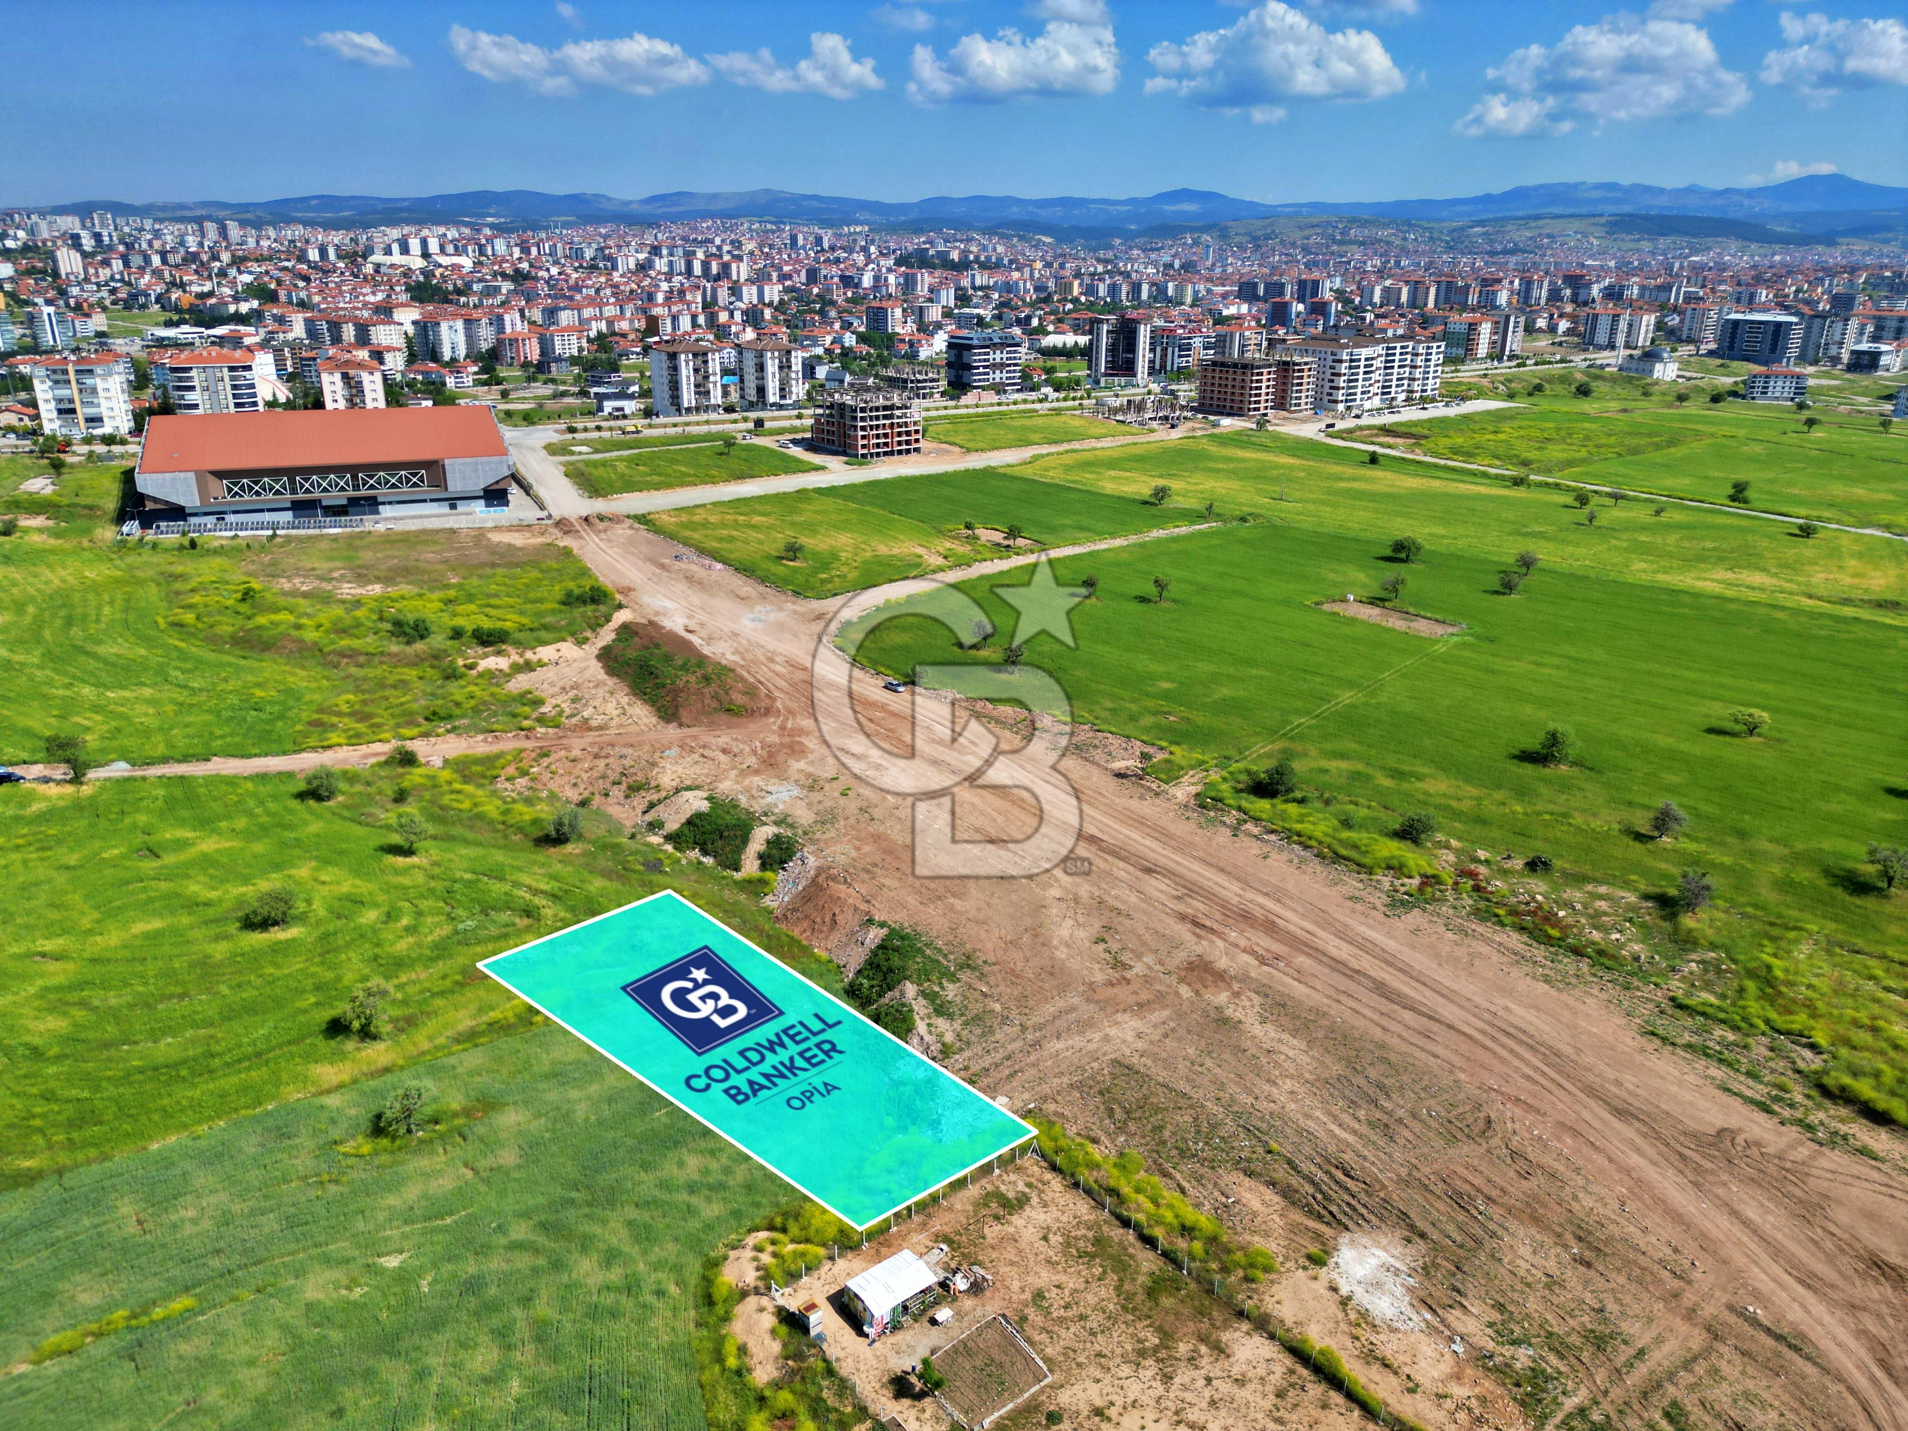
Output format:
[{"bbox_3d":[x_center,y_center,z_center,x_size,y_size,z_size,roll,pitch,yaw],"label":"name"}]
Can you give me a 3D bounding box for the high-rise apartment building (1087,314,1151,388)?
[{"bbox_3d":[86.240,-188.690,684.050,27.500,34.000,21.000,11,23,26],"label":"high-rise apartment building"}]

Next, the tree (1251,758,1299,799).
[{"bbox_3d":[46.670,9.050,191.330,5.700,5.200,5.700,6,21,14],"label":"tree"}]

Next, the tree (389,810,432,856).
[{"bbox_3d":[-67.636,14.632,164.685,4.700,5.600,4.700,1,20,0],"label":"tree"}]

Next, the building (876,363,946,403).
[{"bbox_3d":[-19.096,-153.426,611.757,22.836,12.800,22.437,-17,27,-40],"label":"building"}]

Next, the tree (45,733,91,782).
[{"bbox_3d":[-119.790,5.740,178.830,5.800,7.200,5.800,-14,25,-33],"label":"tree"}]

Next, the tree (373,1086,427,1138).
[{"bbox_3d":[-47.360,34.168,113.832,4.000,4.400,4.000,1,20,0],"label":"tree"}]

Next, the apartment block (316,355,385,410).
[{"bbox_3d":[-217.806,-118.435,480.077,20.400,21.600,25.000,-8,22,-23],"label":"apartment block"}]

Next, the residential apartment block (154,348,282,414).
[{"bbox_3d":[-246.050,-109.160,442.590,28.000,25.000,21.000,-5,21,-15],"label":"residential apartment block"}]

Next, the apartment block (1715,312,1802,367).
[{"bbox_3d":[552.020,-256.670,907.190,23.000,33.000,42.000,-16,26,-37],"label":"apartment block"}]

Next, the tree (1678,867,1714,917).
[{"bbox_3d":[86.432,20.562,154.196,4.100,5.600,4.100,1,20,0],"label":"tree"}]

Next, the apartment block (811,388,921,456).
[{"bbox_3d":[-29.042,-99.190,445.802,25.600,19.300,26.200,-15,25,-37],"label":"apartment block"}]

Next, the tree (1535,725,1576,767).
[{"bbox_3d":[93.979,4.702,205.444,4.700,5.500,4.700,0,20,0],"label":"tree"}]

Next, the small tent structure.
[{"bbox_3d":[-4.775,44.167,101.531,5.950,2.350,4.100,-15,25,-35],"label":"small tent structure"}]

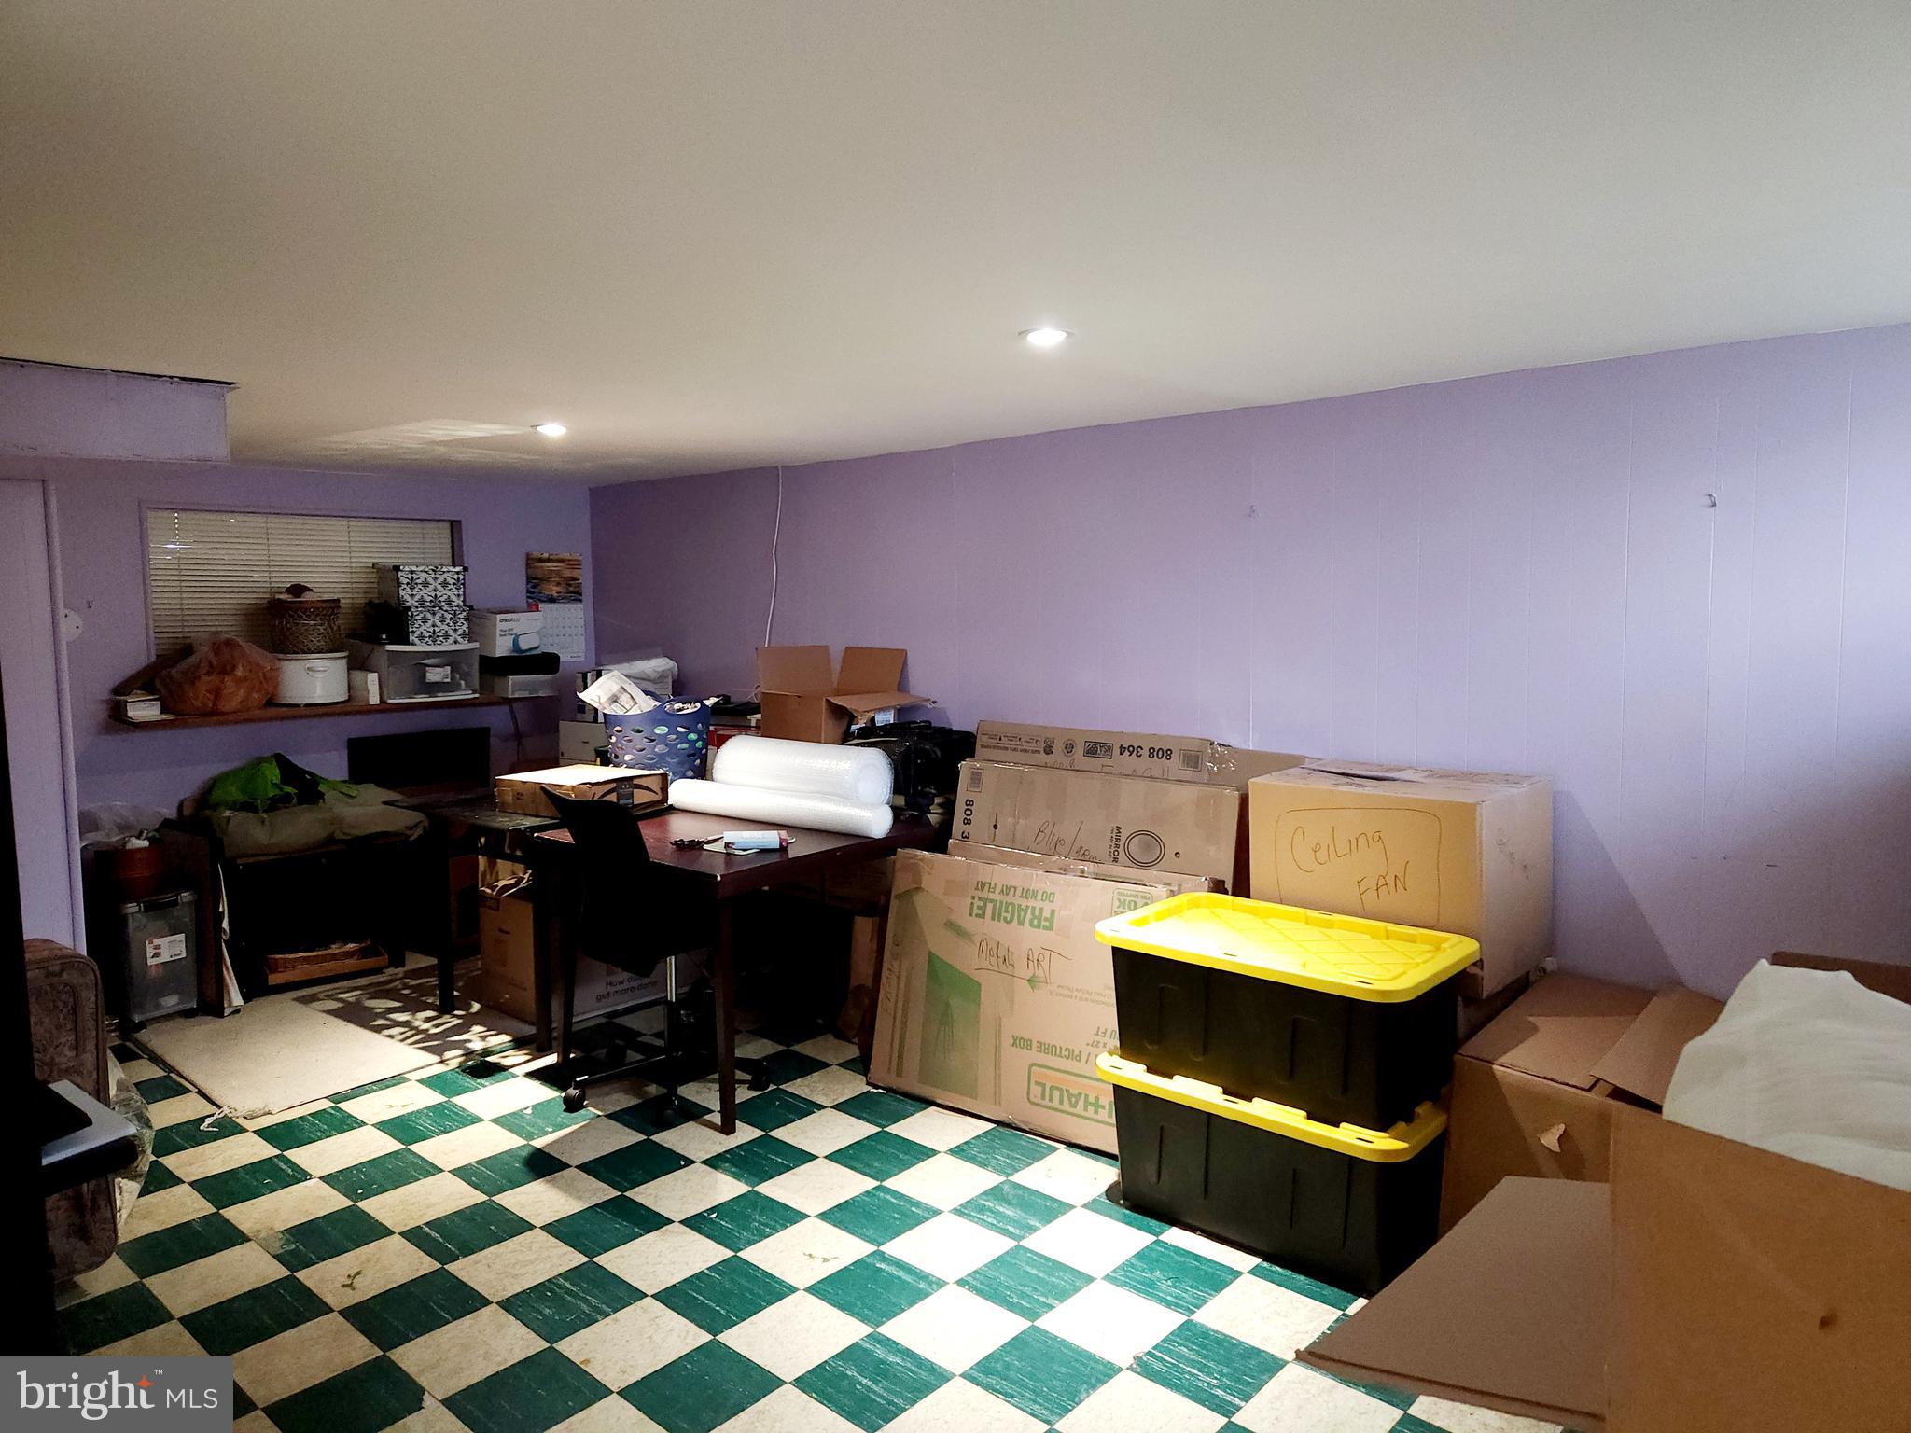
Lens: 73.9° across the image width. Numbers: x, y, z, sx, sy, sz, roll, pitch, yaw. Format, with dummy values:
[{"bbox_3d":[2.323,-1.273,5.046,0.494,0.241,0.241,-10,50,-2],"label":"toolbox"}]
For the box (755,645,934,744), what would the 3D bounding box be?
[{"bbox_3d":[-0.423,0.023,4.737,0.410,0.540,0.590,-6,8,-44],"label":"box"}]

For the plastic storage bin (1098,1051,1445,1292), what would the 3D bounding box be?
[{"bbox_3d":[0.777,1.008,2.991,0.765,0.356,0.505,4,8,44],"label":"plastic storage bin"}]

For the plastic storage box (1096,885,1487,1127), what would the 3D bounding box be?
[{"bbox_3d":[0.793,0.695,3.075,0.780,0.352,0.515,4,7,42],"label":"plastic storage box"}]

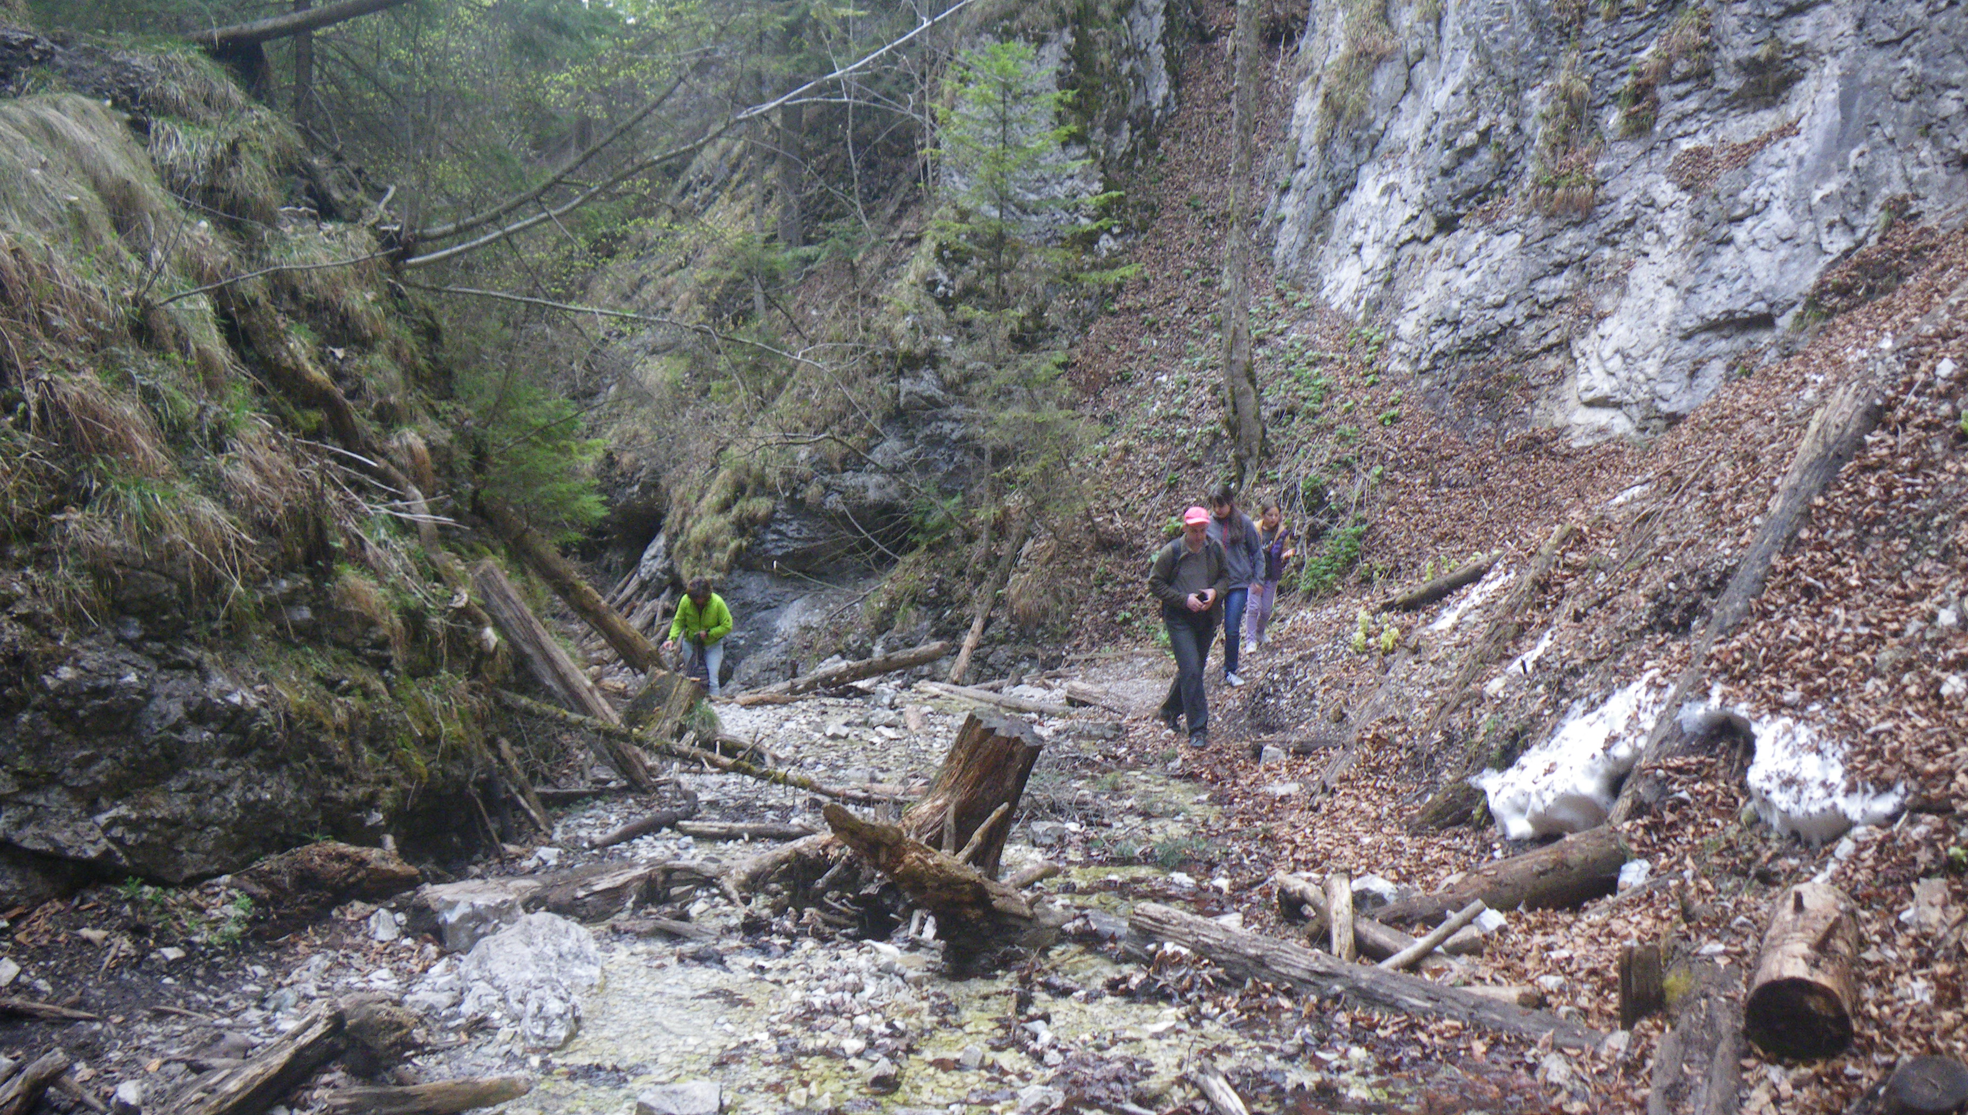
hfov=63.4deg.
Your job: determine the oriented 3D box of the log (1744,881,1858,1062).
[{"bbox_3d":[2.390,1.165,4.611,0.290,0.290,0.740,0,12,31],"label":"log"}]

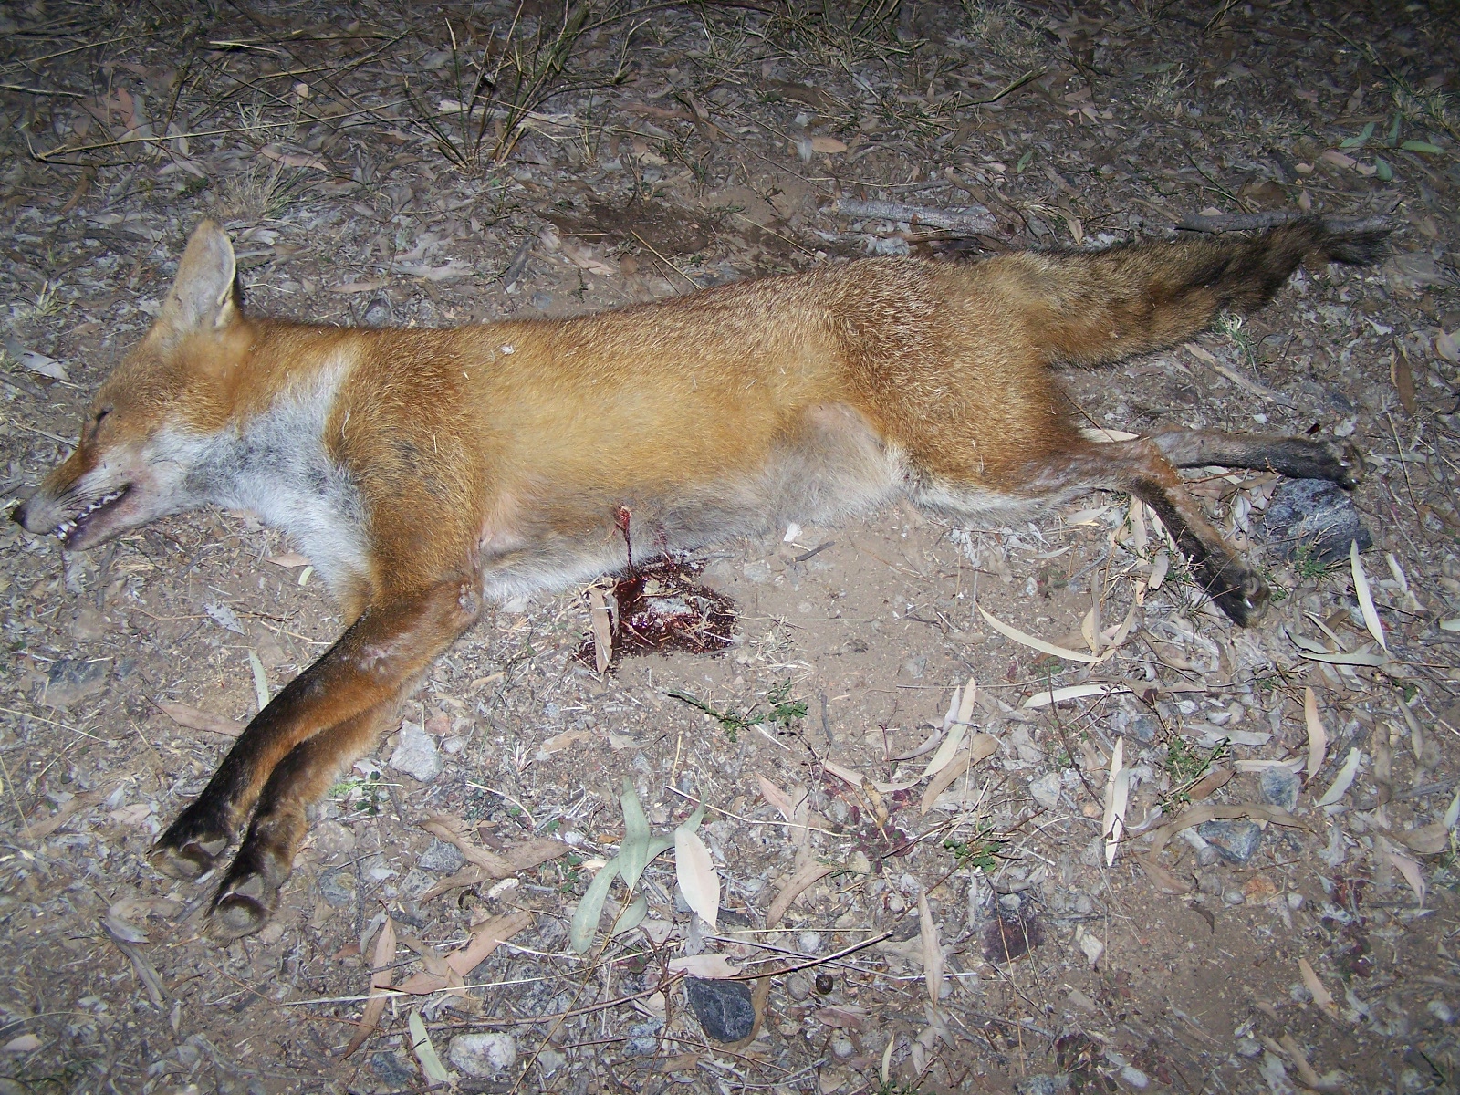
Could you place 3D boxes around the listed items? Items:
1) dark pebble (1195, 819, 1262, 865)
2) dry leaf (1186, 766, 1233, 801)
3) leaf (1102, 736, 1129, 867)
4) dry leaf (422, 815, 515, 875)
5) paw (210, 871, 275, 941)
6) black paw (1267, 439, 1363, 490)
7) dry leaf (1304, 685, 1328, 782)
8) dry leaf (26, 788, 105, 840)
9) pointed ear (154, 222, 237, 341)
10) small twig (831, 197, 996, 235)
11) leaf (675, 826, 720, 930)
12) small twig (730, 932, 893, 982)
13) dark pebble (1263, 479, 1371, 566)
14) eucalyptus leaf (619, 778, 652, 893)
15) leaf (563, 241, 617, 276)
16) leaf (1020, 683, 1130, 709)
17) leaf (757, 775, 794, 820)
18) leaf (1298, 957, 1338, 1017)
[{"bbox_3d":[0.310,0.182,0.991,0.039,0.025,0.029,1,49,1],"label":"dark pebble"},{"bbox_3d":[0.299,0.147,0.996,0.037,0.007,0.012,-27,55,-21],"label":"dry leaf"},{"bbox_3d":[0.238,0.155,0.987,0.013,0.010,0.095,11,51,9],"label":"leaf"},{"bbox_3d":[-0.159,0.180,0.971,0.069,0.012,0.013,30,56,23],"label":"dry leaf"},{"bbox_3d":[-0.279,0.206,0.918,0.034,0.029,0.041,25,58,17],"label":"paw"},{"bbox_3d":[0.402,-0.058,1.101,0.061,0.031,0.035,6,54,4],"label":"black paw"},{"bbox_3d":[0.385,0.123,1.051,0.013,0.012,0.078,11,50,9],"label":"dry leaf"},{"bbox_3d":[-0.421,0.167,1.014,0.055,0.010,0.013,-35,57,-26],"label":"dry leaf"},{"bbox_3d":[-0.370,-0.191,1.111,0.052,0.033,0.080,-10,67,15],"label":"pointed ear"},{"bbox_3d":[0.155,-0.281,1.355,0.139,0.016,0.019,6,50,5],"label":"small twig"},{"bbox_3d":[-0.020,0.196,0.950,0.022,0.009,0.073,-16,52,-13],"label":"leaf"},{"bbox_3d":[0.050,0.244,0.949,0.103,0.008,0.008,-13,50,-11],"label":"small twig"},{"bbox_3d":[0.409,-0.017,1.122,0.071,0.035,0.057,0,50,0],"label":"dark pebble"},{"bbox_3d":[-0.057,0.172,0.967,0.017,0.010,0.077,-1,50,-1],"label":"eucalyptus leaf"},{"bbox_3d":[-0.120,-0.235,1.319,0.059,0.007,0.014,31,57,23],"label":"leaf"},{"bbox_3d":[0.224,0.095,1.038,0.073,0.009,0.012,-8,51,-7],"label":"leaf"},{"bbox_3d":[0.030,0.158,1.022,0.011,0.010,0.043,-30,55,-24],"label":"leaf"},{"bbox_3d":[0.332,0.248,0.906,0.010,0.006,0.034,-15,55,-11],"label":"leaf"}]

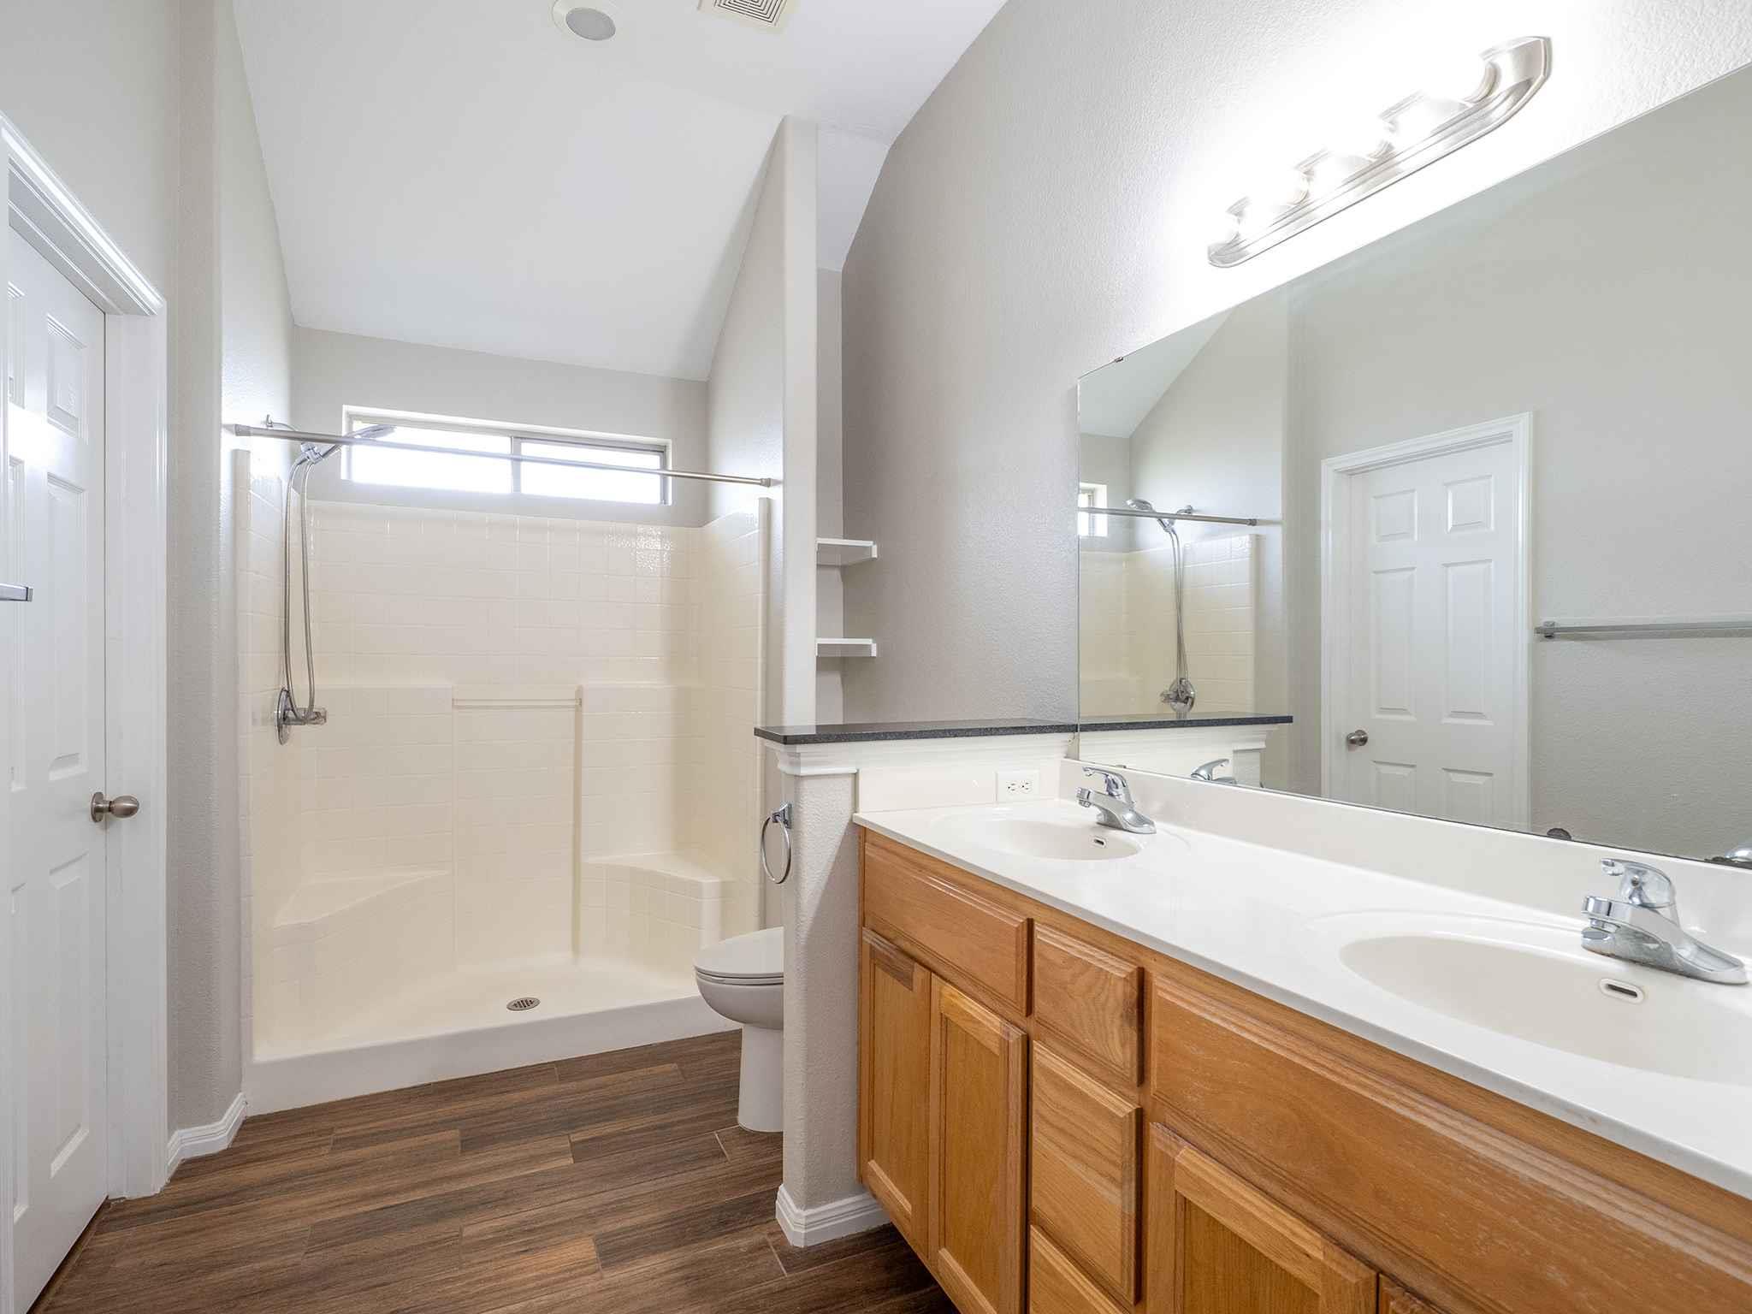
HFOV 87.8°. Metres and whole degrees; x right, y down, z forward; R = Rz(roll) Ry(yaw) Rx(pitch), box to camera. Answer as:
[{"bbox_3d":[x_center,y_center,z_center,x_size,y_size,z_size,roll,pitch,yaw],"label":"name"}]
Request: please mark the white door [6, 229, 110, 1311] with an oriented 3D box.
[{"bbox_3d":[-1.657,0.226,1.784,0.042,2.032,0.711,0,0,-24],"label":"white door"}]

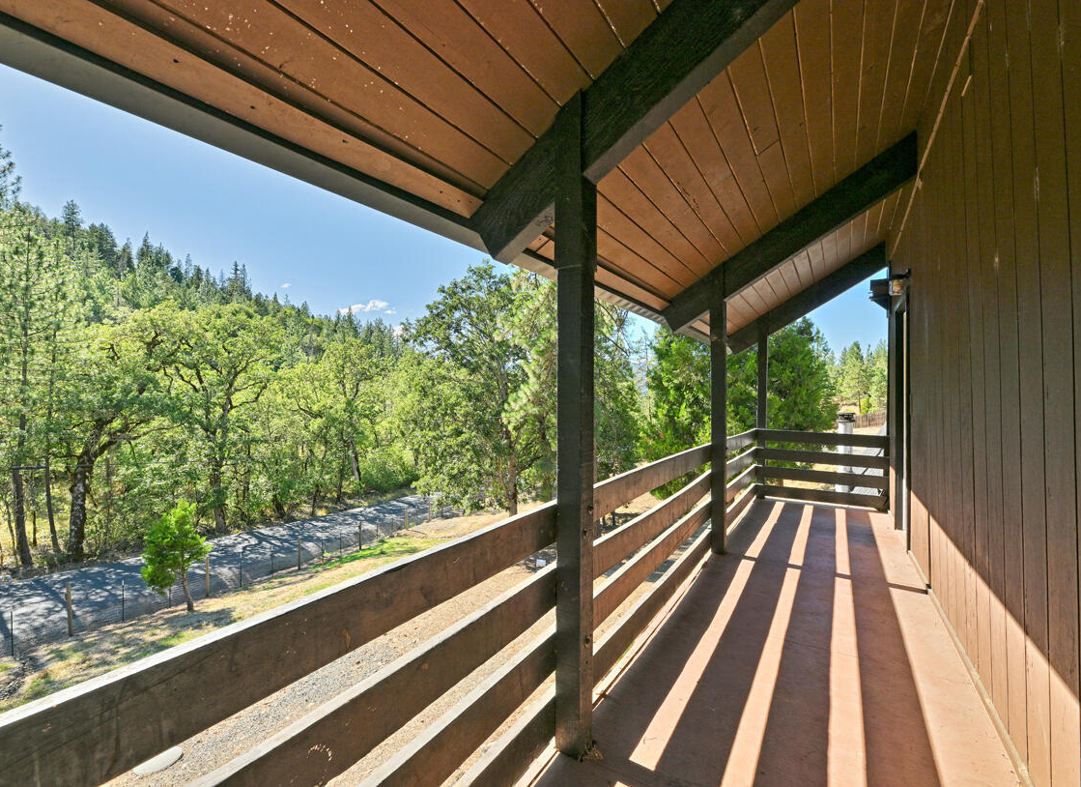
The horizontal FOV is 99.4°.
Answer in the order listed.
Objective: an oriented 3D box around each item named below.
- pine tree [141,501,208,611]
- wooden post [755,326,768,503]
[{"bbox_3d":[-10.930,4.860,13.700,1.700,3.350,1.700,-1,-1,33],"label":"pine tree"},{"bbox_3d":[2.833,0.231,5.870,0.100,2.210,0.100,-1,-1,33],"label":"wooden post"}]

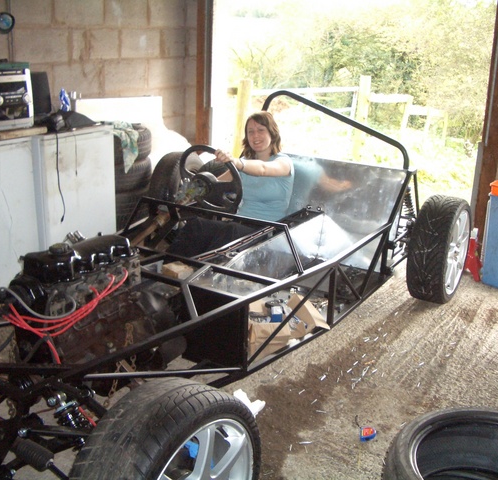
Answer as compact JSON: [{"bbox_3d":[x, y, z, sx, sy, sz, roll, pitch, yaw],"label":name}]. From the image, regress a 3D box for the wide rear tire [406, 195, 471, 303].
[{"bbox_3d":[1.055,0.053,3.567,0.200,0.595,0.595,12,21,30],"label":"wide rear tire"}]

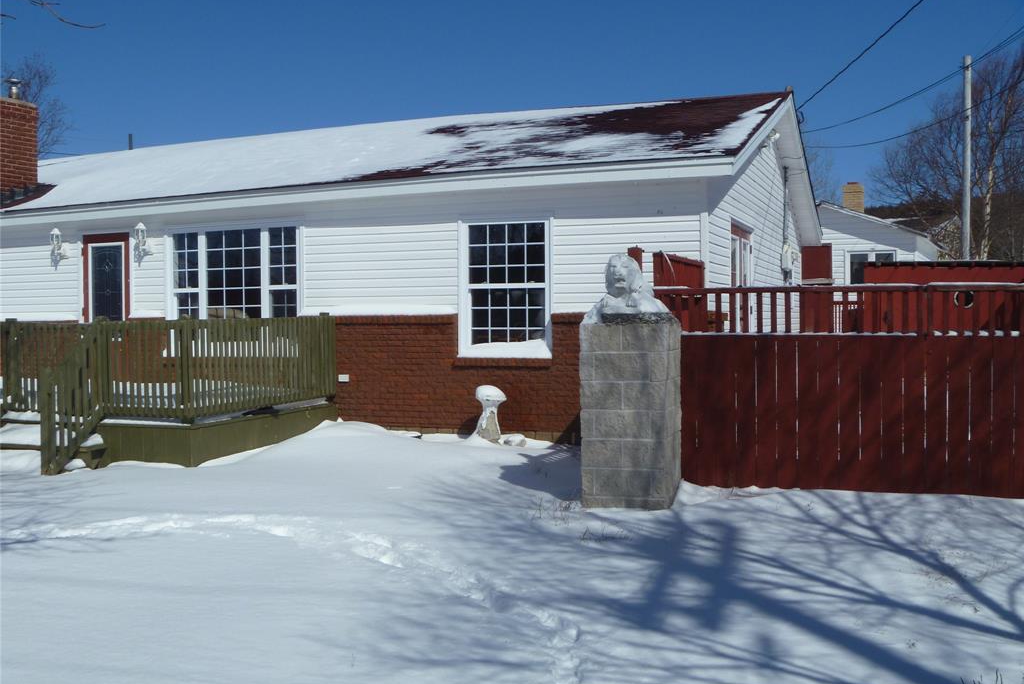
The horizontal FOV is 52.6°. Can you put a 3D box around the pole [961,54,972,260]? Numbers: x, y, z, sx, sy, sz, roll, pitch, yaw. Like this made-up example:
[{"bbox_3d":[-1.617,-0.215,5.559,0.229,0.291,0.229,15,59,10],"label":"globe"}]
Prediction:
[{"bbox_3d":[10.360,-2.764,23.548,0.168,7.500,0.168,0,1,0],"label":"pole"}]

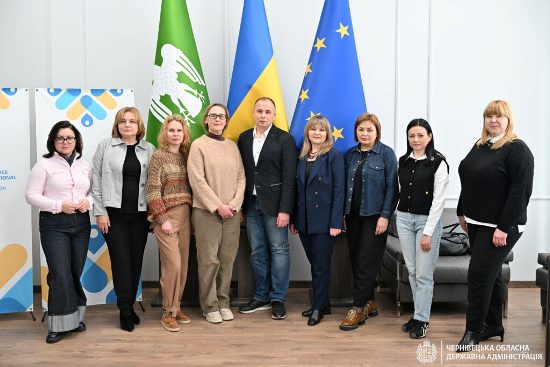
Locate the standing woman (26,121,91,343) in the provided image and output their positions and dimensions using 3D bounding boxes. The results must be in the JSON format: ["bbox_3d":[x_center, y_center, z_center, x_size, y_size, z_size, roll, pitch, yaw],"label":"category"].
[{"bbox_3d":[-1.583,0.342,4.157,0.470,1.589,0.350,-2,4,-28],"label":"standing woman"}]

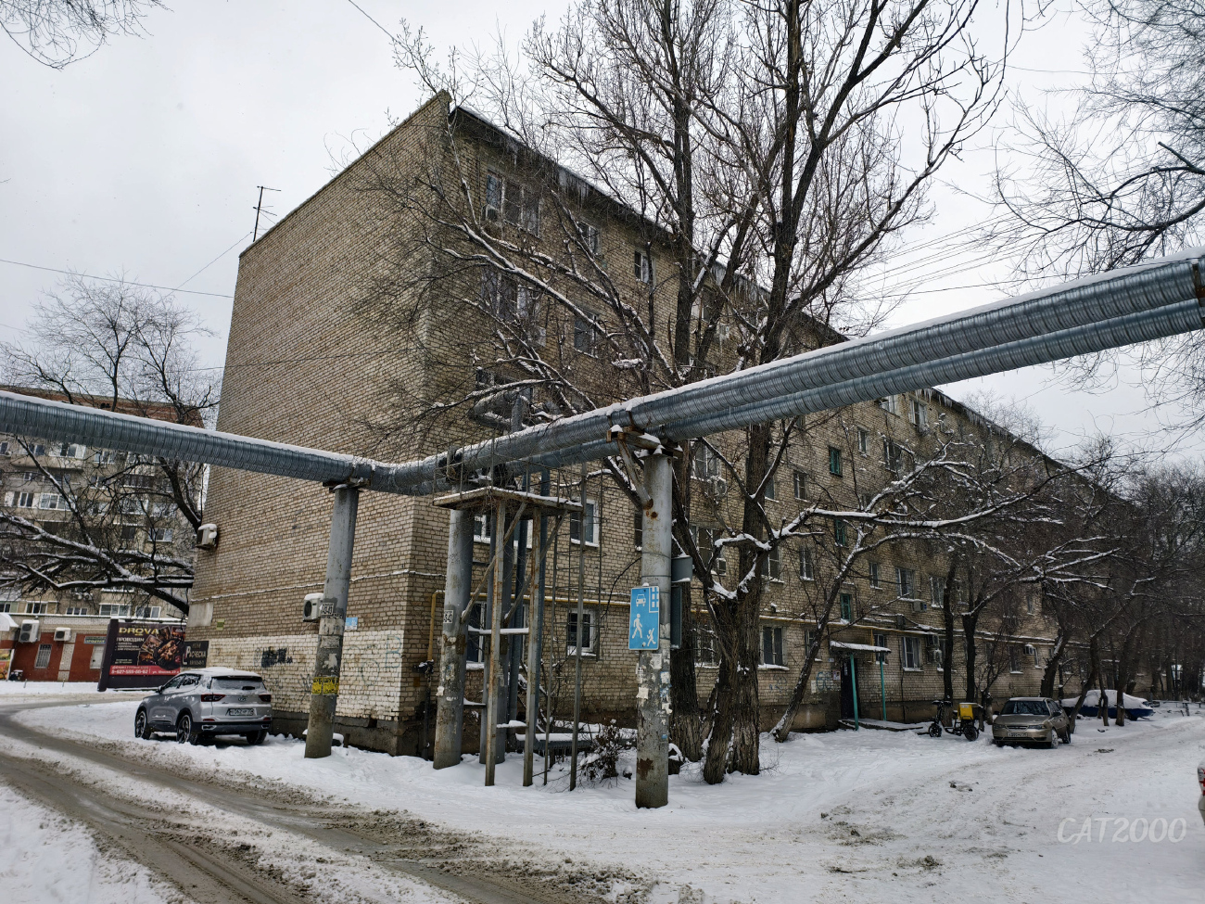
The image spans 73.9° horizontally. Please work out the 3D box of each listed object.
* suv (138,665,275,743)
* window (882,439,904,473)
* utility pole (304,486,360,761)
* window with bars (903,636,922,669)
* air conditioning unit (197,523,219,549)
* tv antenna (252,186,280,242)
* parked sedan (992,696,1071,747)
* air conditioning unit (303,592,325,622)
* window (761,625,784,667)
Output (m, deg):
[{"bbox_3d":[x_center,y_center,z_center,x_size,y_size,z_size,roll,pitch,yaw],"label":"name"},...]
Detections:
[{"bbox_3d":[-9.930,6.282,19.896,4.340,1.660,1.830,-13,-20,41],"label":"suv"},{"bbox_3d":[12.734,0.262,35.035,0.200,1.400,1.650,-13,-20,42],"label":"window"},{"bbox_3d":[-4.944,3.007,14.666,0.450,4.800,0.450,-13,-20,42],"label":"utility pole"},{"bbox_3d":[12.786,8.293,33.051,0.200,1.360,1.650,-13,-20,42],"label":"window with bars"},{"bbox_3d":[-12.244,2.672,24.825,0.780,0.540,0.280,-13,-20,42],"label":"air conditioning unit"},{"bbox_3d":[-12.181,-8.504,28.878,0.900,2.400,0.900,-13,-20,42],"label":"tv antenna"},{"bbox_3d":[14.002,8.714,25.998,1.660,1.400,4.480,-11,-19,37],"label":"parked sedan"},{"bbox_3d":[-6.837,3.752,19.085,0.770,0.540,0.280,-13,-20,42],"label":"air conditioning unit"},{"bbox_3d":[5.551,6.347,26.143,0.200,1.330,1.360,-13,-20,42],"label":"window"}]

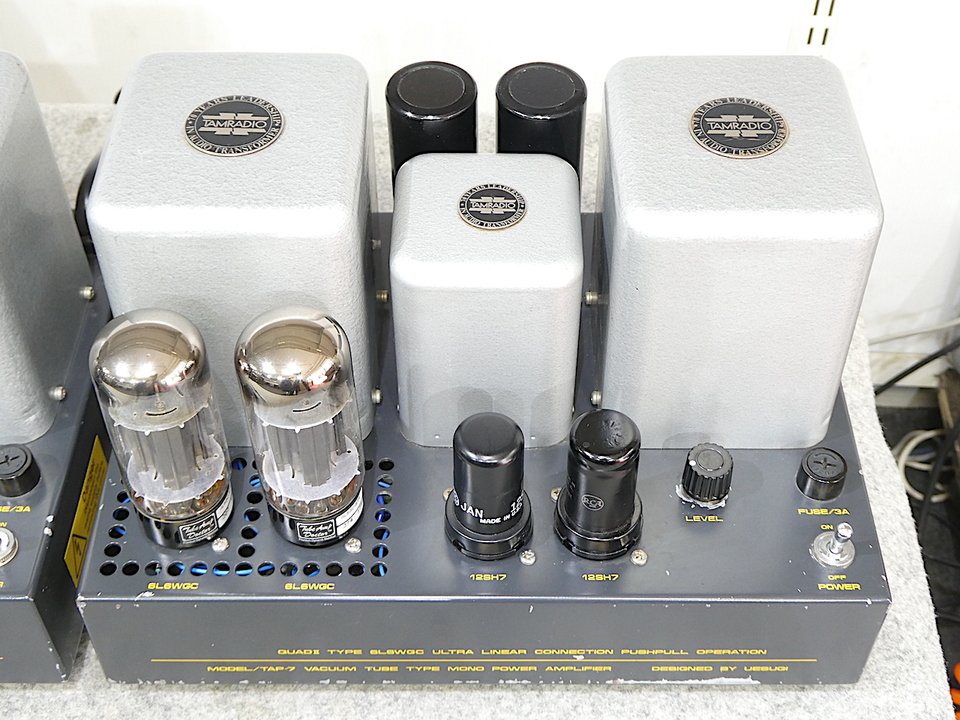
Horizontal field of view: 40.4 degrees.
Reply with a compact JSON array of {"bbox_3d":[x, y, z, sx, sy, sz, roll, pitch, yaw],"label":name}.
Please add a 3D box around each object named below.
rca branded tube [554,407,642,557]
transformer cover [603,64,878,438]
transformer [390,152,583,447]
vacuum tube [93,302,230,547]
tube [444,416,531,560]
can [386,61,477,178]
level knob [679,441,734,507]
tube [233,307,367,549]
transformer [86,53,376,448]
[{"bbox_3d":[0.043,0.042,0.456,0.032,0.052,0.032,0,47,0],"label":"rca branded tube"},{"bbox_3d":[0.090,-0.041,0.492,0.088,0.114,0.099,0,47,0],"label":"transformer cover"},{"bbox_3d":[0.003,-0.023,0.488,0.067,0.094,0.067,0,47,0],"label":"transformer"},{"bbox_3d":[-0.107,0.022,0.444,0.037,0.097,0.037,0,47,0],"label":"vacuum tube"},{"bbox_3d":[0.003,0.042,0.457,0.032,0.051,0.032,0,47,0],"label":"tube"},{"bbox_3d":[-0.018,-0.074,0.538,0.035,0.092,0.035,0,47,0],"label":"can"},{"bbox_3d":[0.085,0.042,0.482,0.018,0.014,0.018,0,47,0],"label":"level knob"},{"bbox_3d":[-0.059,0.023,0.444,0.037,0.097,0.037,0,47,0],"label":"tube"},{"bbox_3d":[-0.085,-0.042,0.490,0.089,0.118,0.095,0,47,0],"label":"transformer"}]

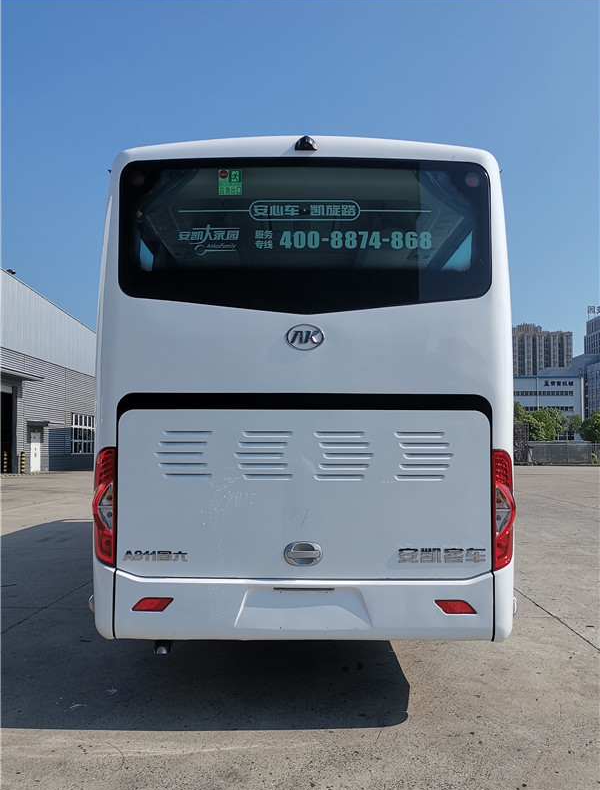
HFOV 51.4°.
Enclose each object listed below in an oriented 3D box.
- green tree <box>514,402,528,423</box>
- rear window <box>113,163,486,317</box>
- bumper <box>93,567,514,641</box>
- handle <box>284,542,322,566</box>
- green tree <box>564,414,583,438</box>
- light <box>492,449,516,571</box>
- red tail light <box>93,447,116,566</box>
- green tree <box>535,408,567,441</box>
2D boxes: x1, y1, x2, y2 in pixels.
[{"bbox_3d":[18.818,3.305,55.000,3.600,5.200,3.600,0,-4,0],"label":"green tree"},{"bbox_3d":[0.027,-0.935,3.680,2.200,0.940,0.160,0,-7,1],"label":"rear window"},{"bbox_3d":[0.020,1.180,3.560,2.430,0.395,0.280,0,-4,1],"label":"bumper"},{"bbox_3d":[0.019,0.876,3.450,0.212,0.135,0.050,0,-4,1],"label":"handle"},{"bbox_3d":[28.103,4.256,64.000,2.900,4.600,2.900,0,-4,0],"label":"green tree"},{"bbox_3d":[1.158,0.660,3.570,0.180,0.680,0.170,0,-4,-3],"label":"light"},{"bbox_3d":[-1.128,0.645,3.600,0.180,0.680,0.170,0,-4,5],"label":"red tail light"},{"bbox_3d":[21.991,3.482,55.000,3.500,4.700,3.400,0,-4,0],"label":"green tree"}]

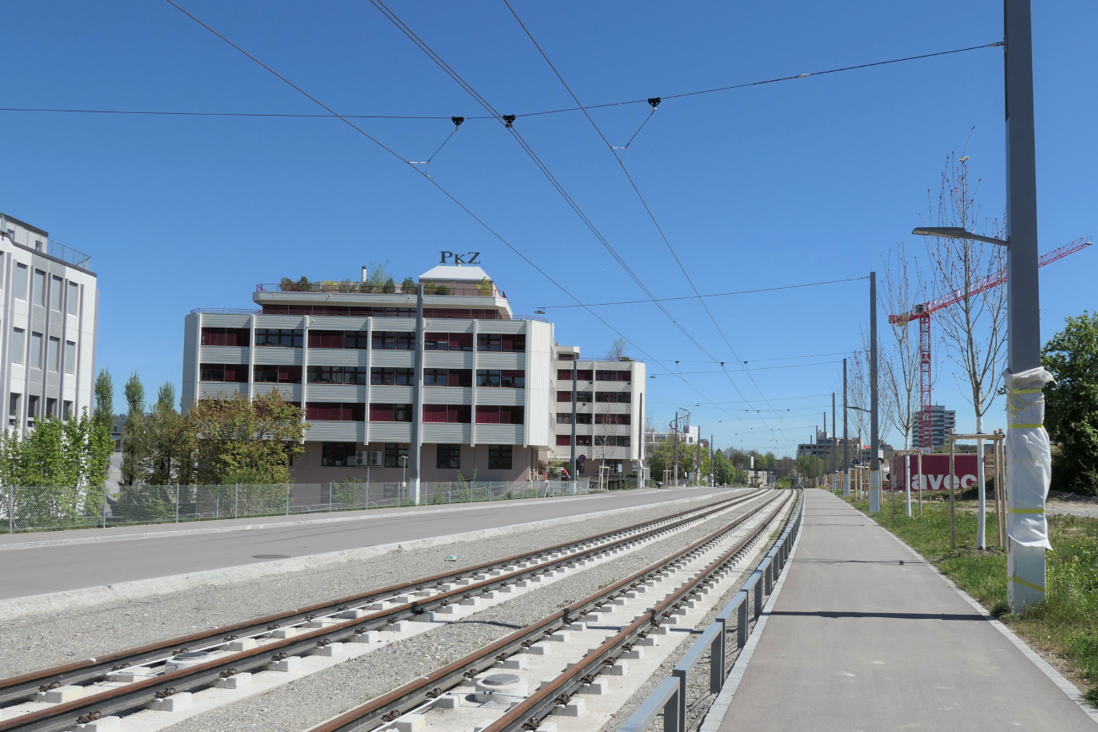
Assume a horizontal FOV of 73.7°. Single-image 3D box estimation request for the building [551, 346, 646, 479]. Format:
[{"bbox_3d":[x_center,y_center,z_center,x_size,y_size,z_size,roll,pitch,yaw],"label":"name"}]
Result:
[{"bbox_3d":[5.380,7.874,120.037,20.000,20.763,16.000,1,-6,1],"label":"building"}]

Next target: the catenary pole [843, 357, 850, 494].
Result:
[{"bbox_3d":[22.853,4.698,56.400,0.360,10.563,0.360,-1,-6,19],"label":"catenary pole"}]

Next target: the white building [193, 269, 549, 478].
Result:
[{"bbox_3d":[-16.555,1.585,76.124,34.700,22.413,16.000,1,-6,1],"label":"white building"}]

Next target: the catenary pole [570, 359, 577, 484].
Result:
[{"bbox_3d":[1.947,4.832,58.300,0.360,10.620,0.360,-1,-6,19],"label":"catenary pole"}]

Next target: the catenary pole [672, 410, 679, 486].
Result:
[{"bbox_3d":[18.097,11.886,104.000,0.360,10.532,0.360,-1,-6,19],"label":"catenary pole"}]

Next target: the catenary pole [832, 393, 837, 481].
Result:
[{"bbox_3d":[30.390,8.095,78.000,0.360,10.452,0.360,-1,-6,19],"label":"catenary pole"}]

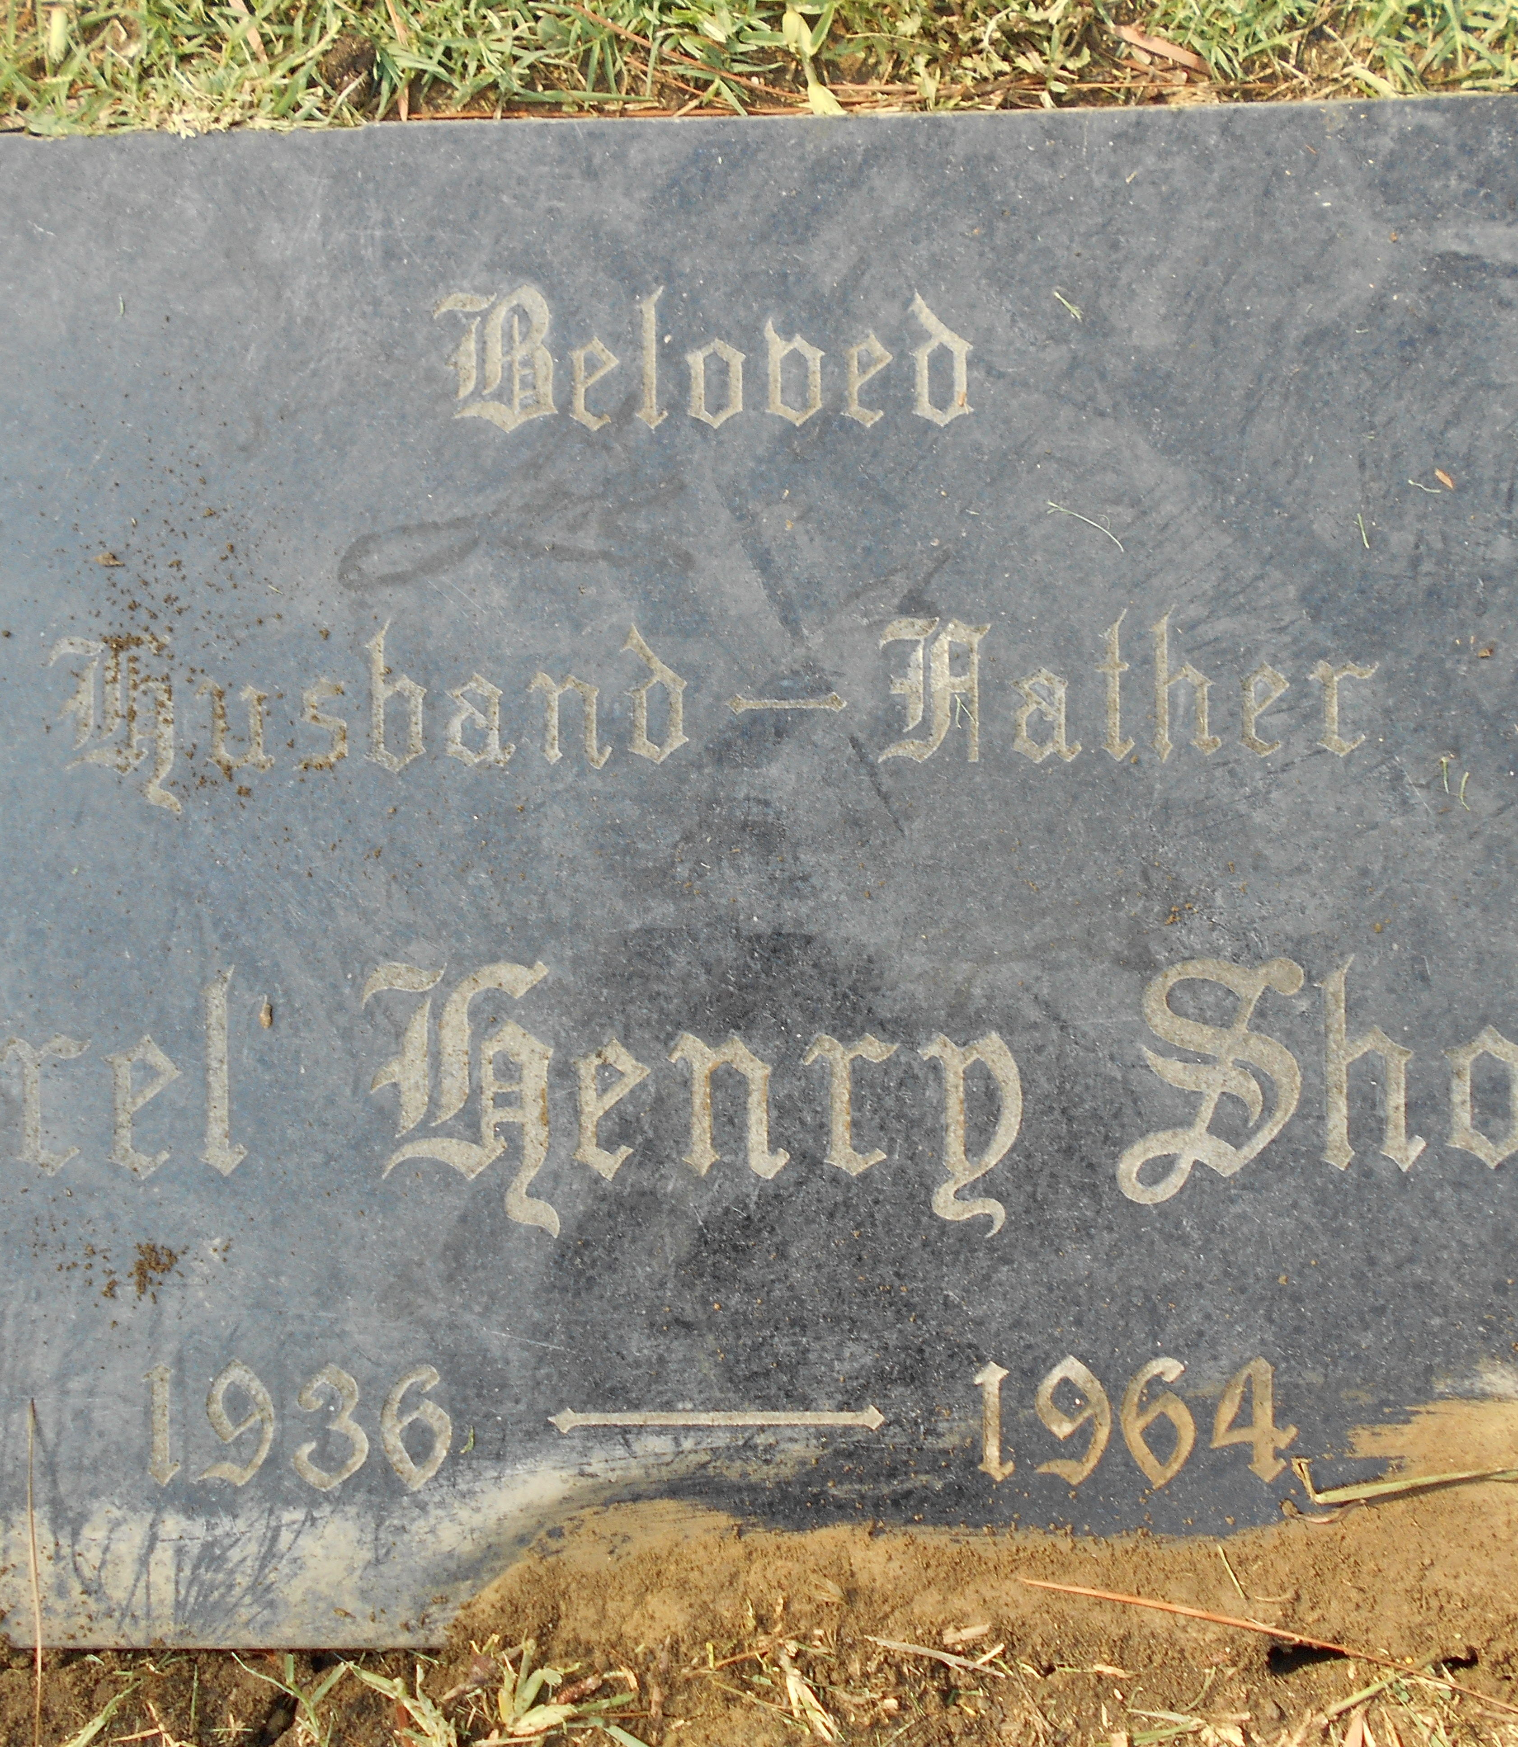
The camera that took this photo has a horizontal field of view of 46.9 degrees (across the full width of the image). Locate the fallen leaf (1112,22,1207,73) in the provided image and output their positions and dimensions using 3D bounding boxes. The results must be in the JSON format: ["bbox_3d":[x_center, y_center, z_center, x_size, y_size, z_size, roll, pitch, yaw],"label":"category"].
[{"bbox_3d":[0.081,-0.165,0.351,0.022,0.003,0.004,27,90,2],"label":"fallen leaf"}]

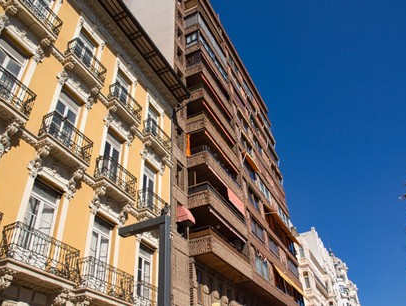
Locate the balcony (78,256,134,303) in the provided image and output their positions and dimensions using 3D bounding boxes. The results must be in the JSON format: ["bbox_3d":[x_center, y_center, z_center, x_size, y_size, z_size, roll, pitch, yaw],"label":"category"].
[{"bbox_3d":[-3.300,4.466,11.807,0.541,1.028,2.351,-20,-41,19],"label":"balcony"}]

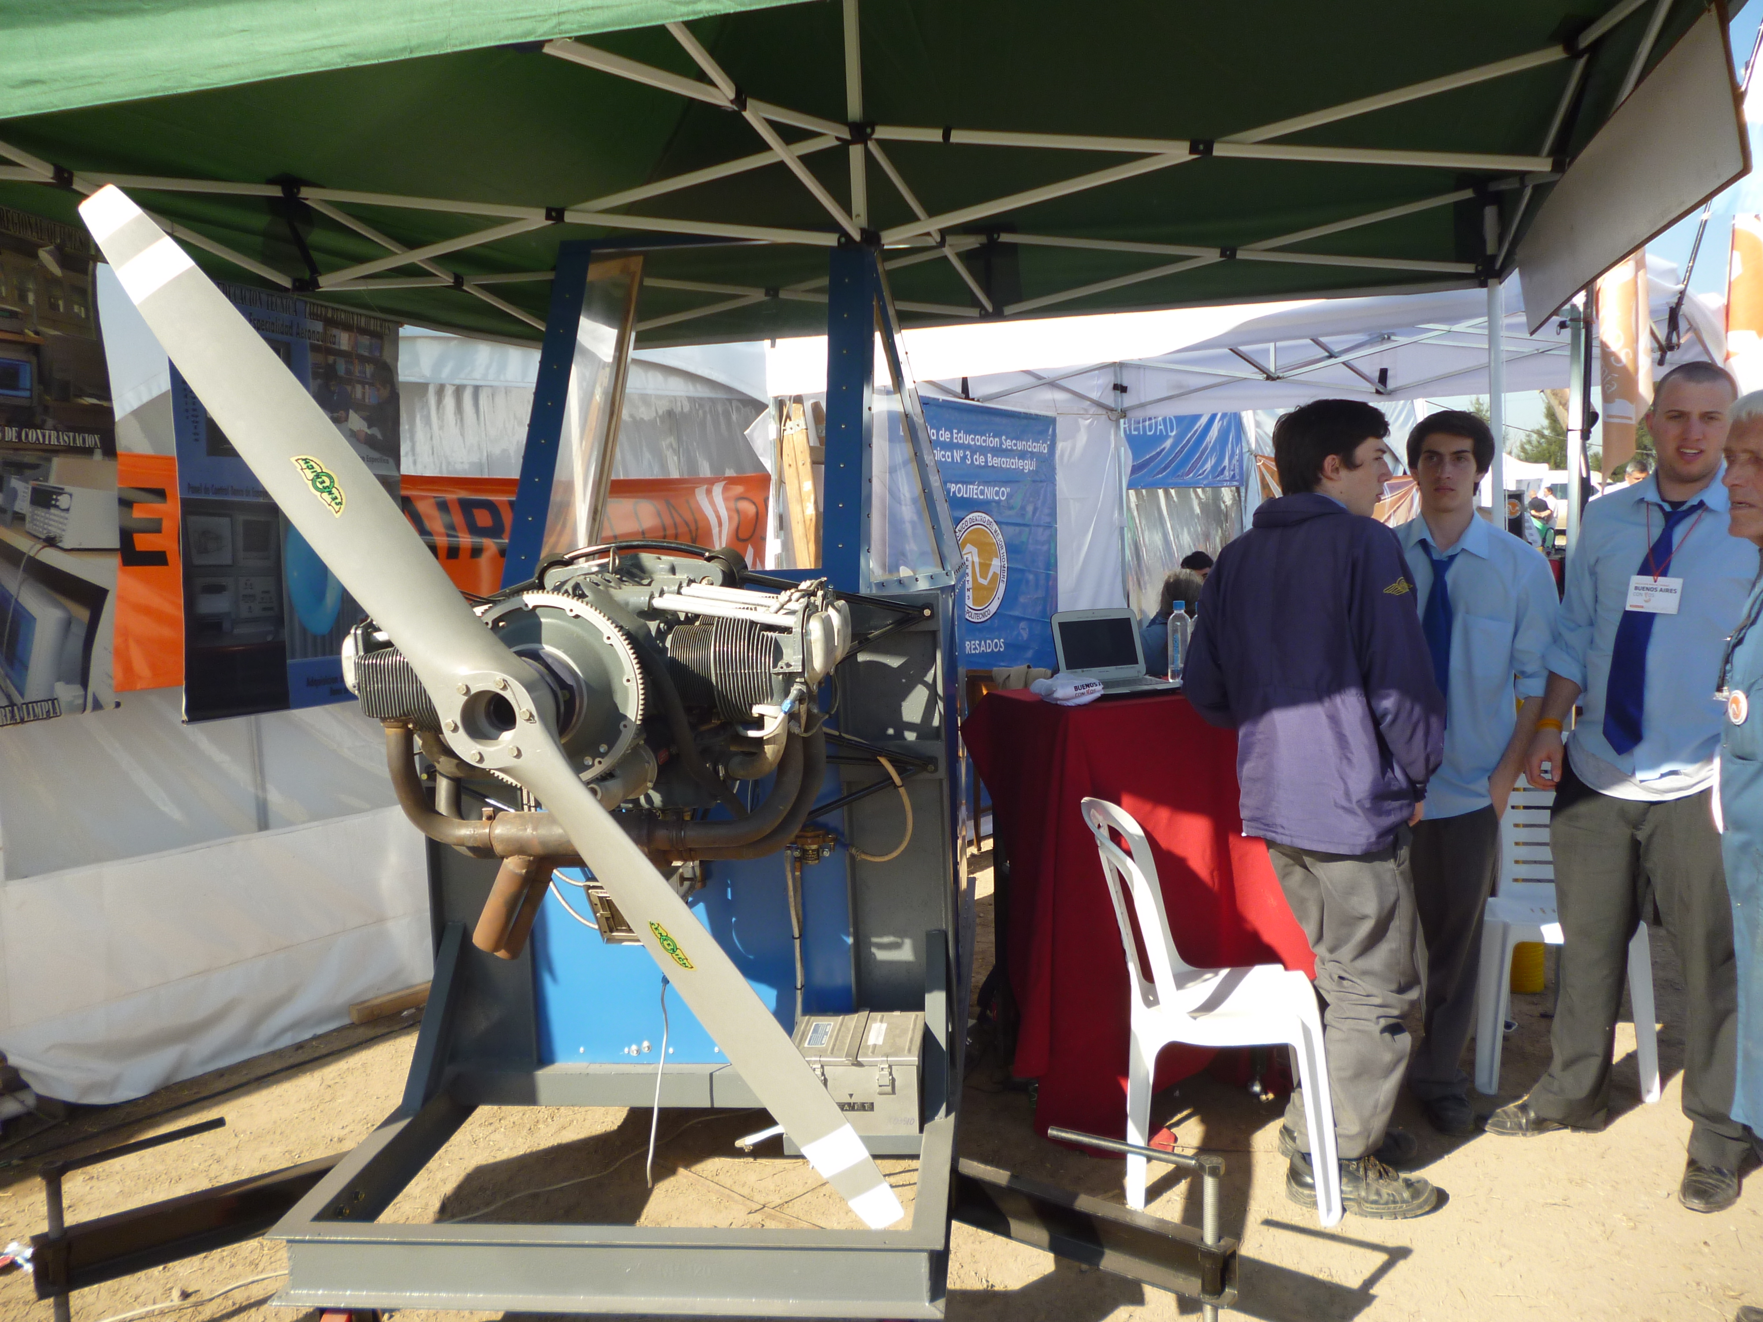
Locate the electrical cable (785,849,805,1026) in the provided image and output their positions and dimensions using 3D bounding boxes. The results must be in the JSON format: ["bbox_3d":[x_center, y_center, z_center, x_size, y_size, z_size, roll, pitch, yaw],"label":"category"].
[{"bbox_3d":[-0.184,0.585,3.020,0.043,0.365,0.040,-1,5,5],"label":"electrical cable"}]

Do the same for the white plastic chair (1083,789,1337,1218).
[{"bbox_3d":[0.725,0.736,3.202,0.530,0.870,0.450,-1,5,9],"label":"white plastic chair"}]

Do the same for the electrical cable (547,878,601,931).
[{"bbox_3d":[-0.571,0.452,2.650,0.100,0.100,0.060,-1,5,5],"label":"electrical cable"}]

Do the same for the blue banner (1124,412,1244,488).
[{"bbox_3d":[1.688,-1.186,8.000,0.700,0.440,0.030,-1,5,5],"label":"blue banner"}]

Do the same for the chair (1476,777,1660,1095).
[{"bbox_3d":[1.794,0.650,3.791,0.450,0.870,0.530,0,6,17],"label":"chair"}]

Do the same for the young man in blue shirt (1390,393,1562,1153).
[{"bbox_3d":[1.405,0.261,3.454,0.500,1.730,0.330,1,6,25],"label":"young man in blue shirt"}]

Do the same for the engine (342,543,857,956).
[{"bbox_3d":[-0.473,0.118,2.632,0.830,0.670,0.700,-1,5,5],"label":"engine"}]

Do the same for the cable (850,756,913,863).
[{"bbox_3d":[-0.001,0.306,2.950,0.130,0.215,0.080,-1,5,5],"label":"cable"}]

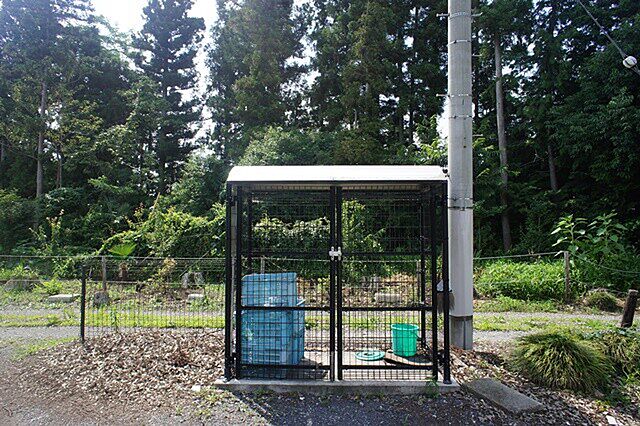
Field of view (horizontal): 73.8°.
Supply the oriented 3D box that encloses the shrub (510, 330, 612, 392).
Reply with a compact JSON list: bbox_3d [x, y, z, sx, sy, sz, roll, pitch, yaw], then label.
[{"bbox_3d":[2.270,1.290,4.020,0.950,0.430,0.880,0,-1,0],"label":"shrub"}]

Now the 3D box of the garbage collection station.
[{"bbox_3d":[0.170,0.500,4.100,1.910,1.890,1.000,0,-1,2],"label":"garbage collection station"}]

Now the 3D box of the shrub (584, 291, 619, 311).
[{"bbox_3d":[4.650,1.420,7.050,0.570,0.330,0.520,0,-1,0],"label":"shrub"}]

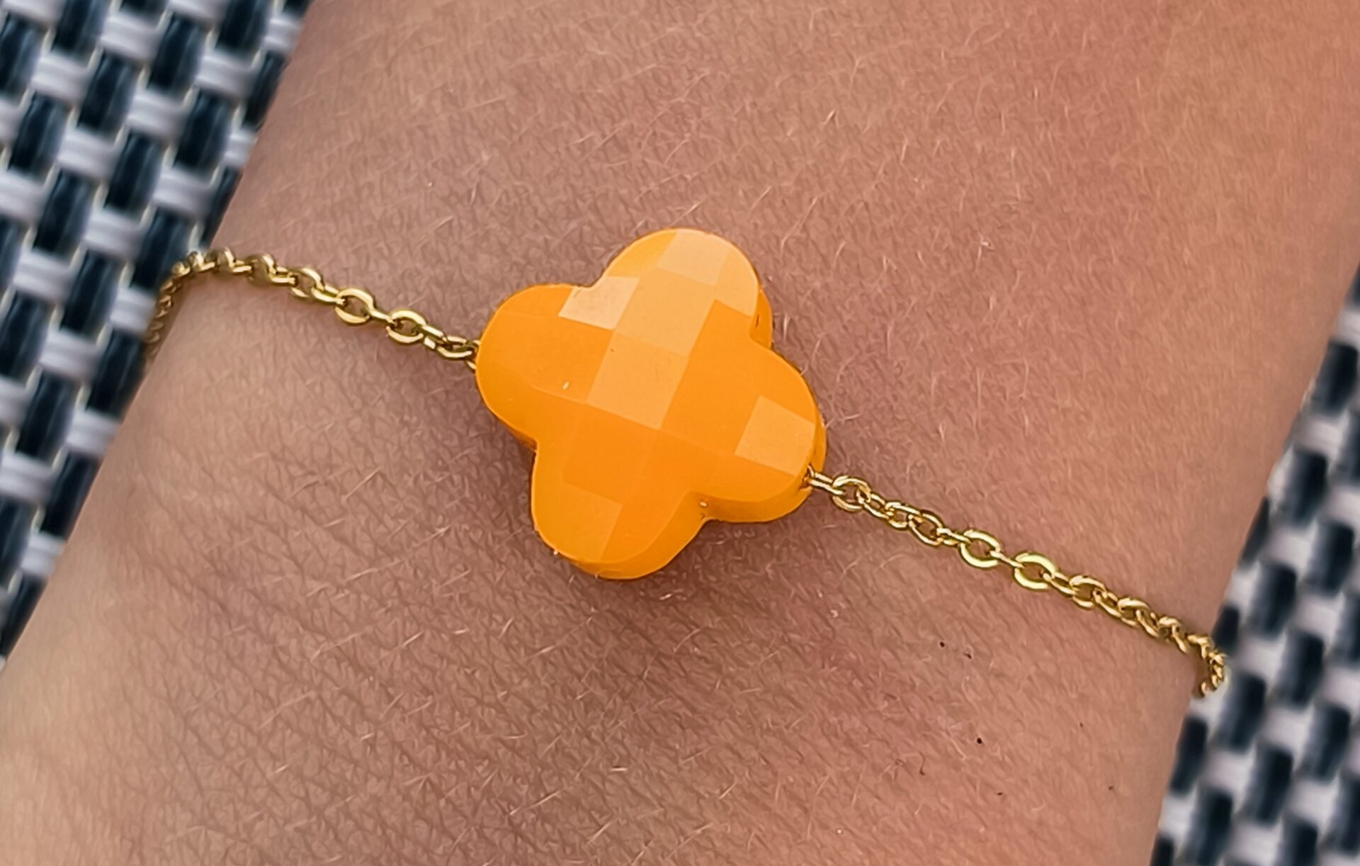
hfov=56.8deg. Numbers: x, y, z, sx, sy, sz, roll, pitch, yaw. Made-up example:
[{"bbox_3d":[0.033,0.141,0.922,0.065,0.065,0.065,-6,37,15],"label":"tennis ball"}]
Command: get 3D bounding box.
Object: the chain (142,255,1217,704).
[{"bbox_3d":[0.000,0.004,0.070,0.060,0.043,0.014,20,78,0],"label":"chain"}]

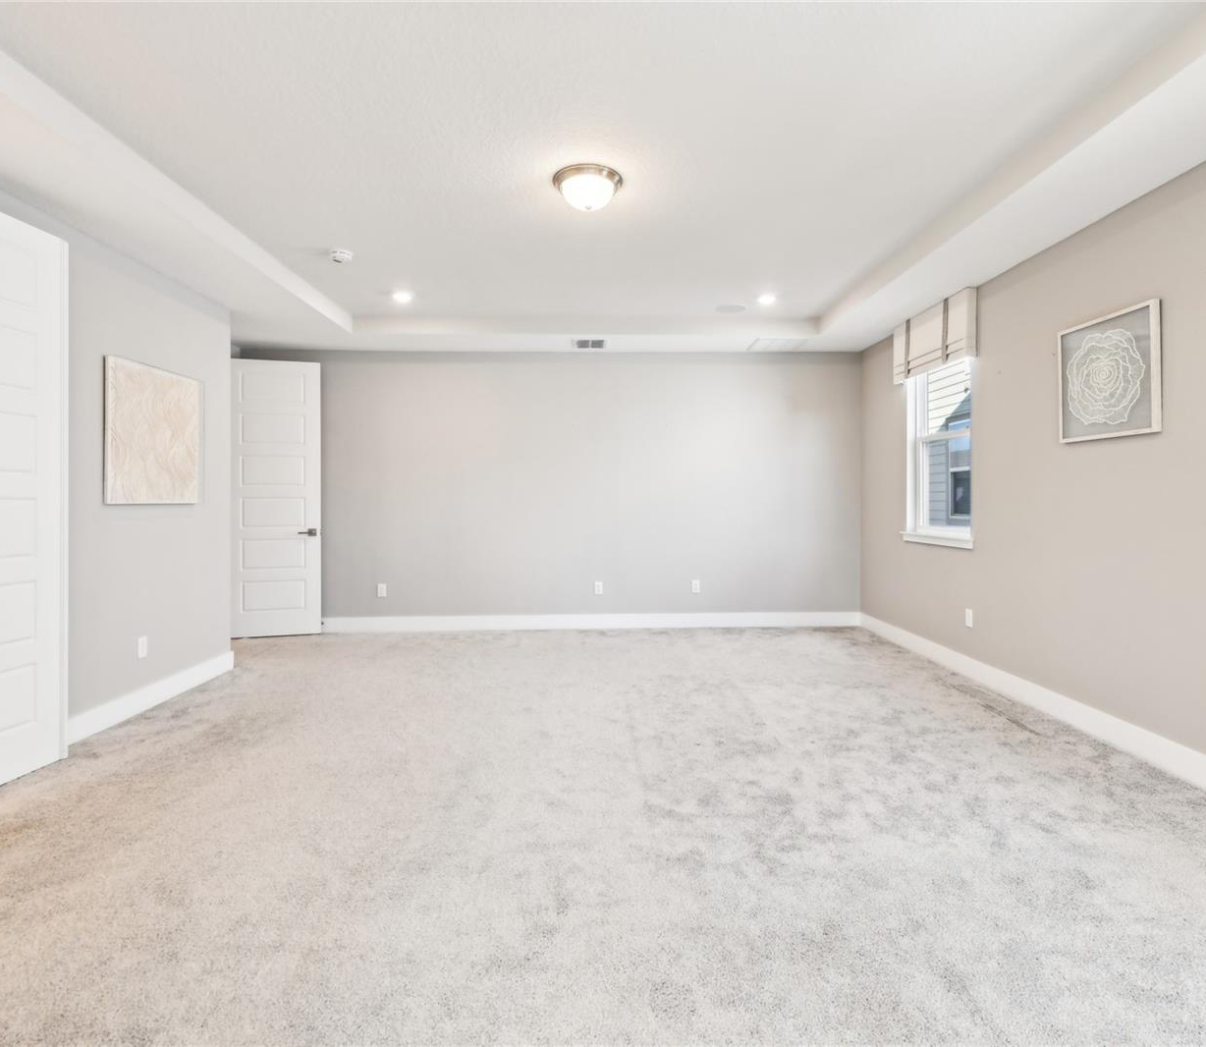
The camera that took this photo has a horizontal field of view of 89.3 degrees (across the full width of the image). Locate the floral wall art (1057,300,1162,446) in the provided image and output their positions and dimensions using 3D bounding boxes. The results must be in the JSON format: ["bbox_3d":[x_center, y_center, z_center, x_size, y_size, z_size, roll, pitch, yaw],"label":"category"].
[{"bbox_3d":[2.530,-0.737,3.078,0.030,0.607,0.590,0,1,-1],"label":"floral wall art"}]

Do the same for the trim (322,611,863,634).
[{"bbox_3d":[-0.135,0.926,5.735,5.240,0.137,0.018,0,1,-3],"label":"trim"}]

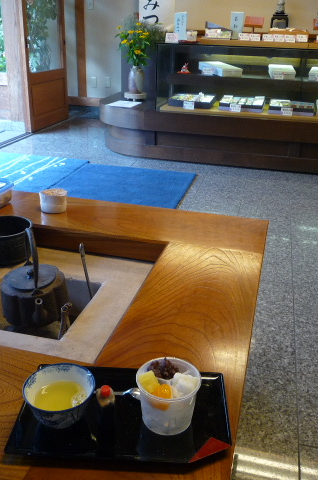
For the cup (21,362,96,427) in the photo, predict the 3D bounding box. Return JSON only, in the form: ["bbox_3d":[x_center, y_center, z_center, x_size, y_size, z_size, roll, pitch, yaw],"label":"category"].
[{"bbox_3d":[-0.130,0.215,0.614,0.092,0.052,0.092,1,24,-1],"label":"cup"}]

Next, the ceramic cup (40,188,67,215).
[{"bbox_3d":[-0.307,-0.114,1.358,0.081,0.053,0.081,1,24,-1],"label":"ceramic cup"}]

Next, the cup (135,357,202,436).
[{"bbox_3d":[0.012,0.210,0.615,0.085,0.067,0.085,1,24,-1],"label":"cup"}]

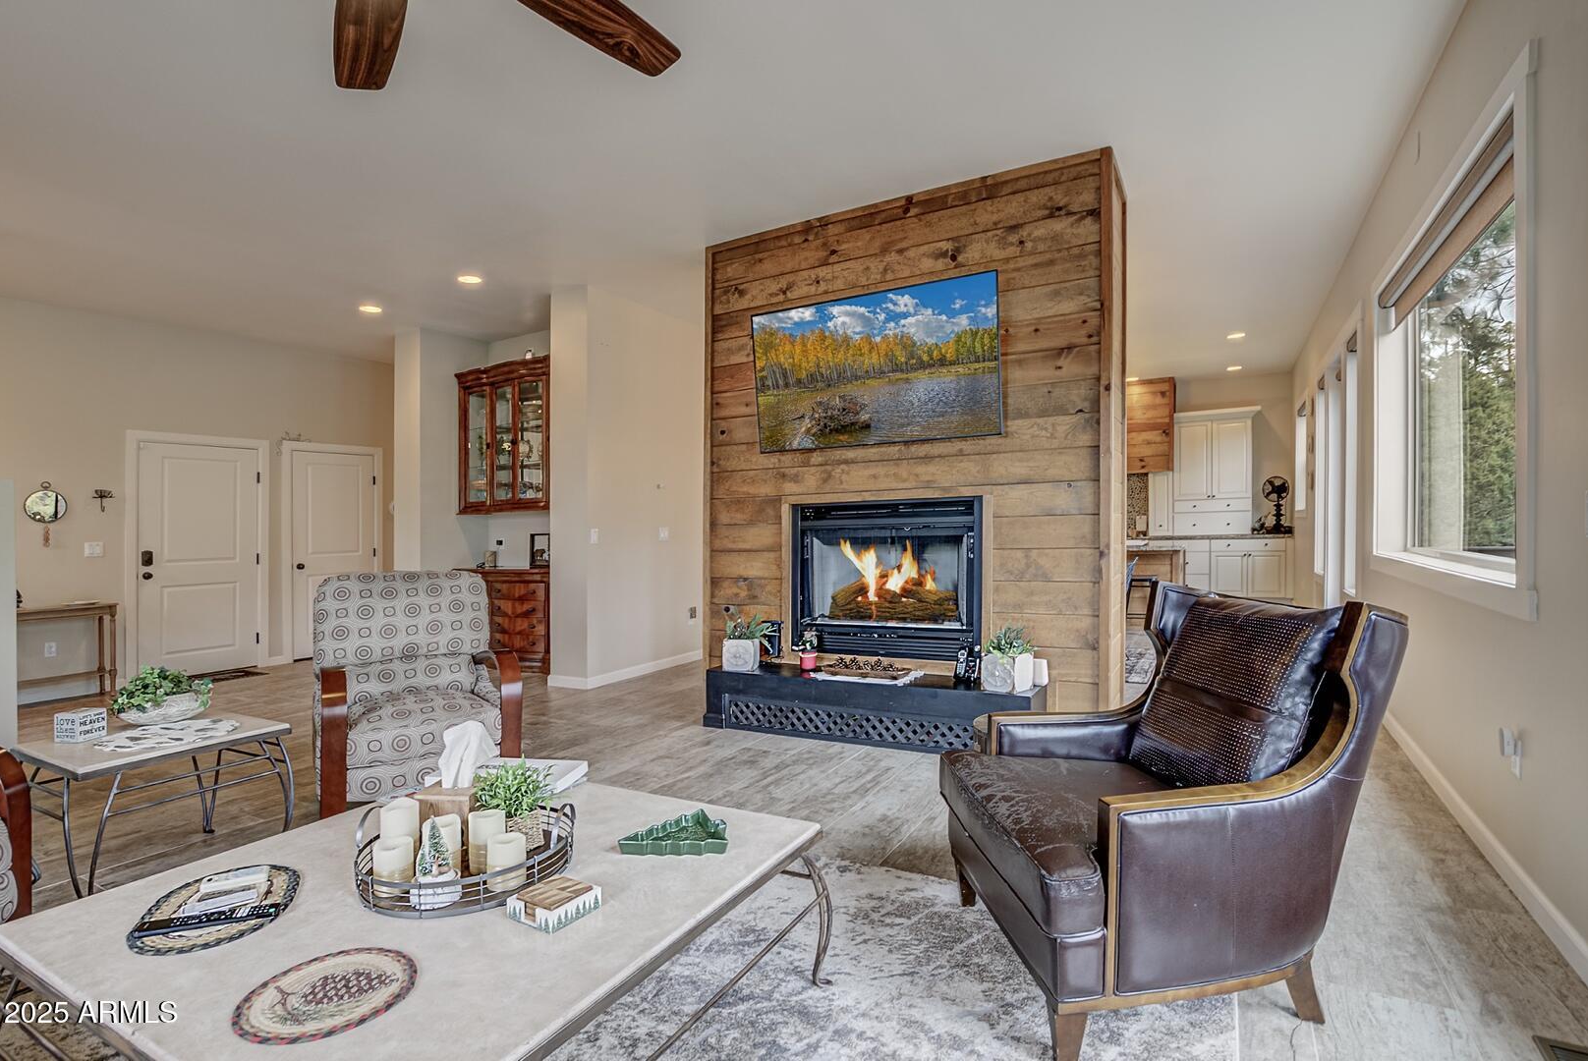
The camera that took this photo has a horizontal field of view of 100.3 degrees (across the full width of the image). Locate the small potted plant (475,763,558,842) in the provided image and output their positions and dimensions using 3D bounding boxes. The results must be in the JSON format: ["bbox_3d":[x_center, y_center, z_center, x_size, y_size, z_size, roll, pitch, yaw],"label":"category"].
[{"bbox_3d":[-0.643,0.621,1.530,0.165,0.180,0.155,0,0,30],"label":"small potted plant"}]

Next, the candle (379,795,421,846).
[{"bbox_3d":[-0.870,0.675,1.465,0.076,0.150,0.076,0,0,-31],"label":"candle"}]

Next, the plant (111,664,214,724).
[{"bbox_3d":[-2.300,0.600,2.430,0.170,0.195,0.255,0,0,37],"label":"plant"}]

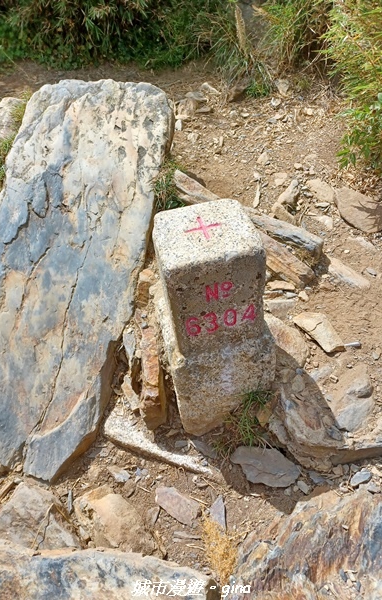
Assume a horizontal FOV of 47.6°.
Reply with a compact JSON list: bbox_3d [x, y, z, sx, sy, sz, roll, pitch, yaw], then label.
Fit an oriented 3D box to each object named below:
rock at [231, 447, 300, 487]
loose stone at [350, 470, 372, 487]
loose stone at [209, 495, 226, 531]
[{"bbox_3d":[0.141,0.318,0.826,0.126,0.020,0.075,15,49,20],"label":"rock"},{"bbox_3d":[0.307,0.323,0.782,0.043,0.012,0.017,-33,51,-25],"label":"loose stone"},{"bbox_3d":[0.048,0.383,0.777,0.026,0.012,0.056,-2,45,3],"label":"loose stone"}]

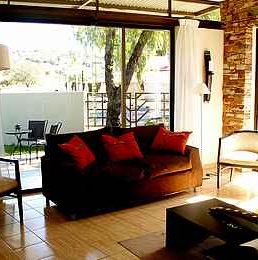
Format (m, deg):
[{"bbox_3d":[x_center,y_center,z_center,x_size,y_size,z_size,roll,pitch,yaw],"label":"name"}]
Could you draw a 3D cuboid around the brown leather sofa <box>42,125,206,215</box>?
[{"bbox_3d":[-0.043,0.436,4.417,1.889,0.820,0.816,-6,10,-33],"label":"brown leather sofa"}]

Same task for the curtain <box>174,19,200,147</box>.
[{"bbox_3d":[0.939,-0.535,5.593,0.390,2.345,0.132,-5,9,-27],"label":"curtain"}]

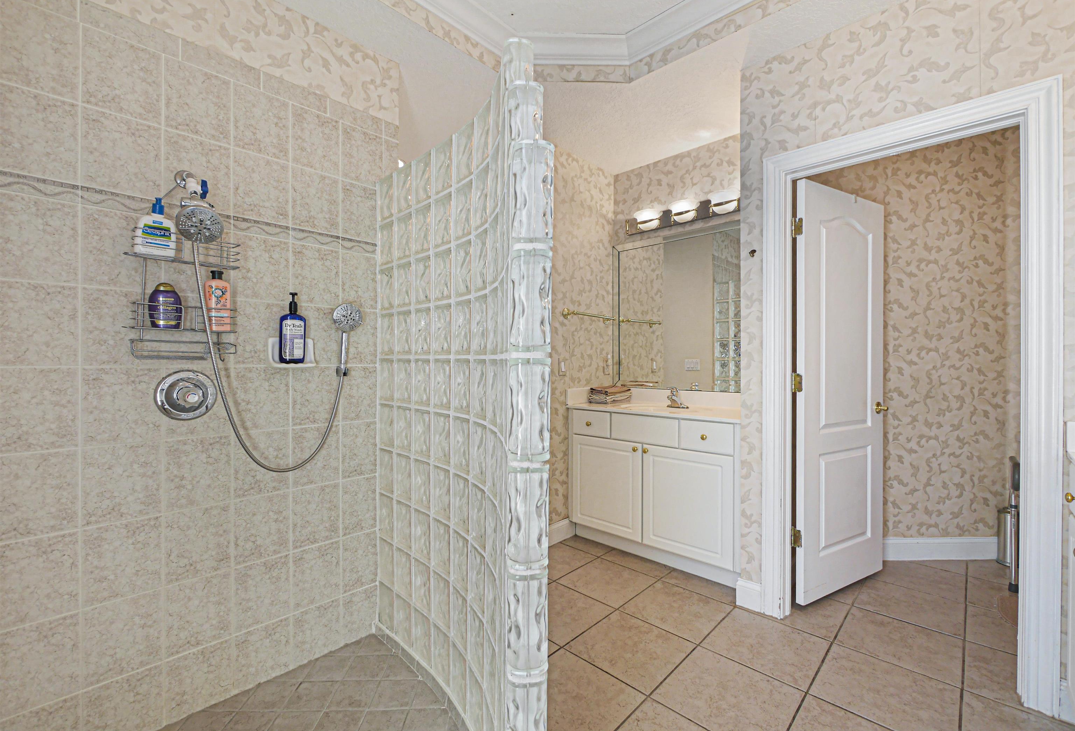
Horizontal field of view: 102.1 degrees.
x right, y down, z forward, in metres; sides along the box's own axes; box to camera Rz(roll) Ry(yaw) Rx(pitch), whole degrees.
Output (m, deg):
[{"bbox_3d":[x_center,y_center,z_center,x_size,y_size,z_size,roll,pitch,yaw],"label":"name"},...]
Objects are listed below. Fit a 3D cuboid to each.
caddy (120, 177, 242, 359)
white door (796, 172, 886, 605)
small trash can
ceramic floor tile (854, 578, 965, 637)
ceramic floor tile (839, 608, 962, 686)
[{"bbox_3d":[-1.212,-0.334,1.485,0.290,0.630,0.120,0,0,-45],"label":"caddy"},{"bbox_3d":[1.620,0.132,2.301,0.775,2.045,0.037,0,0,-30],"label":"white door"},{"bbox_3d":[2.790,1.013,2.525,0.187,0.315,0.187,0,0,-44],"label":"small trash can"},{"bbox_3d":[1.814,1.171,2.119,0.395,0.010,0.395,0,0,44],"label":"ceramic floor tile"},{"bbox_3d":[1.542,1.174,1.850,0.395,0.010,0.395,0,0,44],"label":"ceramic floor tile"}]

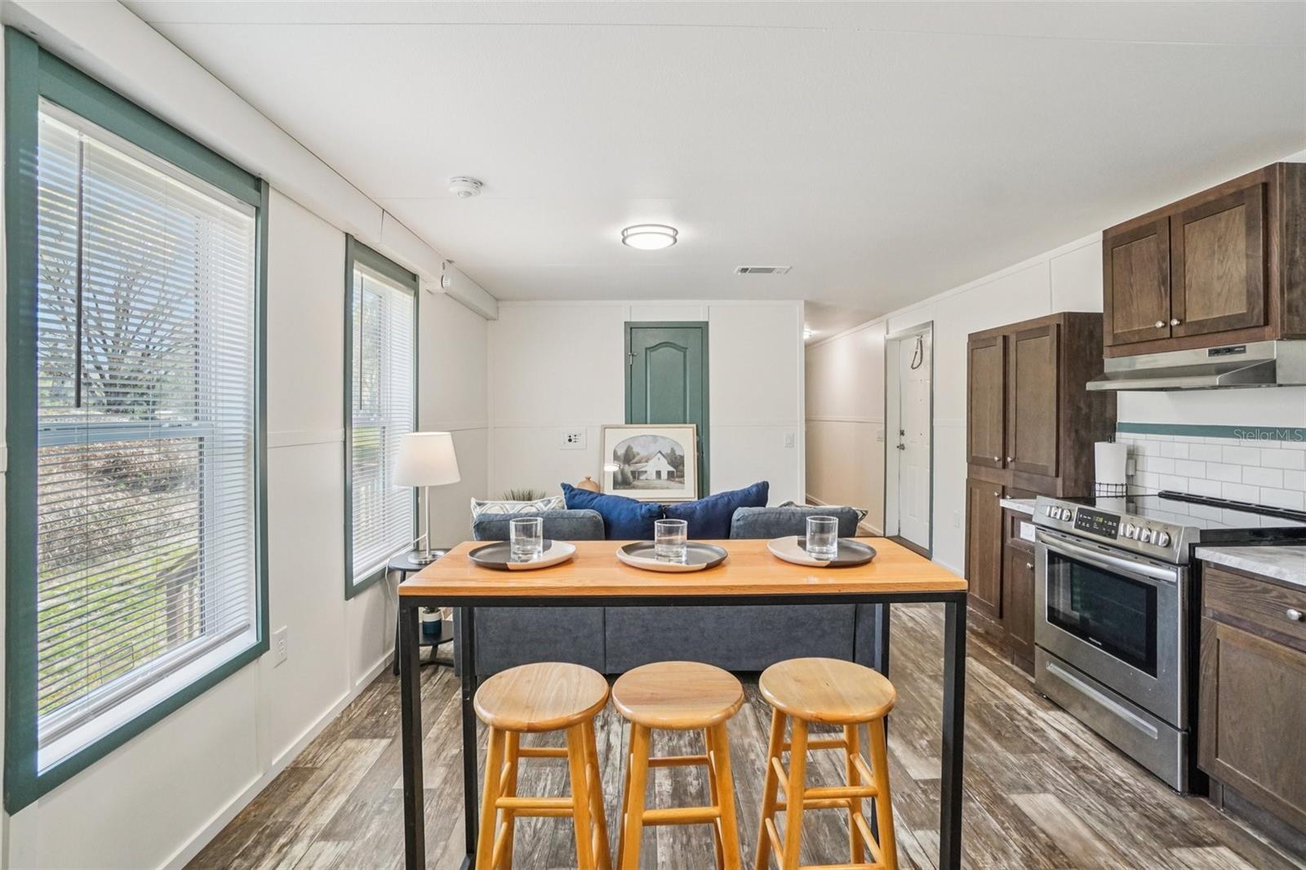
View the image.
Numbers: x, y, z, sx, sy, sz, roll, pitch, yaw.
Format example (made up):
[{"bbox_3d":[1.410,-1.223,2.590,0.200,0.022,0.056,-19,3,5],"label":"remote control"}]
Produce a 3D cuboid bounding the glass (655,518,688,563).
[{"bbox_3d":[0.046,0.266,1.365,0.081,0.091,0.081,0,2,-1],"label":"glass"}]

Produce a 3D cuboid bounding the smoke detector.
[{"bbox_3d":[-0.779,-1.031,2.264,0.136,0.050,0.136,0,2,-1],"label":"smoke detector"}]

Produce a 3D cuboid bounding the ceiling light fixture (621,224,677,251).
[{"bbox_3d":[-0.017,-1.049,2.876,0.302,0.090,0.302,0,2,-1],"label":"ceiling light fixture"}]

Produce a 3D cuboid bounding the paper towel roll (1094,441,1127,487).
[{"bbox_3d":[2.297,0.172,2.730,0.120,0.275,0.120,0,2,0],"label":"paper towel roll"}]

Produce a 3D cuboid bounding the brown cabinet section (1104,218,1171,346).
[{"bbox_3d":[2.355,-0.695,2.520,0.260,0.540,0.345,0,2,-1],"label":"brown cabinet section"}]

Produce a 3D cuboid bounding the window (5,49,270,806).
[{"bbox_3d":[-1.366,-0.048,1.500,0.100,1.651,0.810,0,2,-1],"label":"window"}]

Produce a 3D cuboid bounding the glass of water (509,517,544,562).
[{"bbox_3d":[-0.319,0.265,1.370,0.081,0.091,0.081,0,2,-1],"label":"glass of water"}]

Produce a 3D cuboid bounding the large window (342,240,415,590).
[{"bbox_3d":[-1.410,-0.099,2.822,0.100,1.655,0.810,0,2,-1],"label":"large window"}]

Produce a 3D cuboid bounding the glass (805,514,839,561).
[{"bbox_3d":[0.431,0.262,1.385,0.081,0.091,0.081,0,2,-1],"label":"glass"}]

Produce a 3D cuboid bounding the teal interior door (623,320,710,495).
[{"bbox_3d":[0.126,0.075,4.760,0.734,2.109,0.070,0,2,-1],"label":"teal interior door"}]

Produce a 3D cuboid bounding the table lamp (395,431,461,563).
[{"bbox_3d":[-1.146,0.317,2.770,0.335,0.650,0.335,0,2,-1],"label":"table lamp"}]

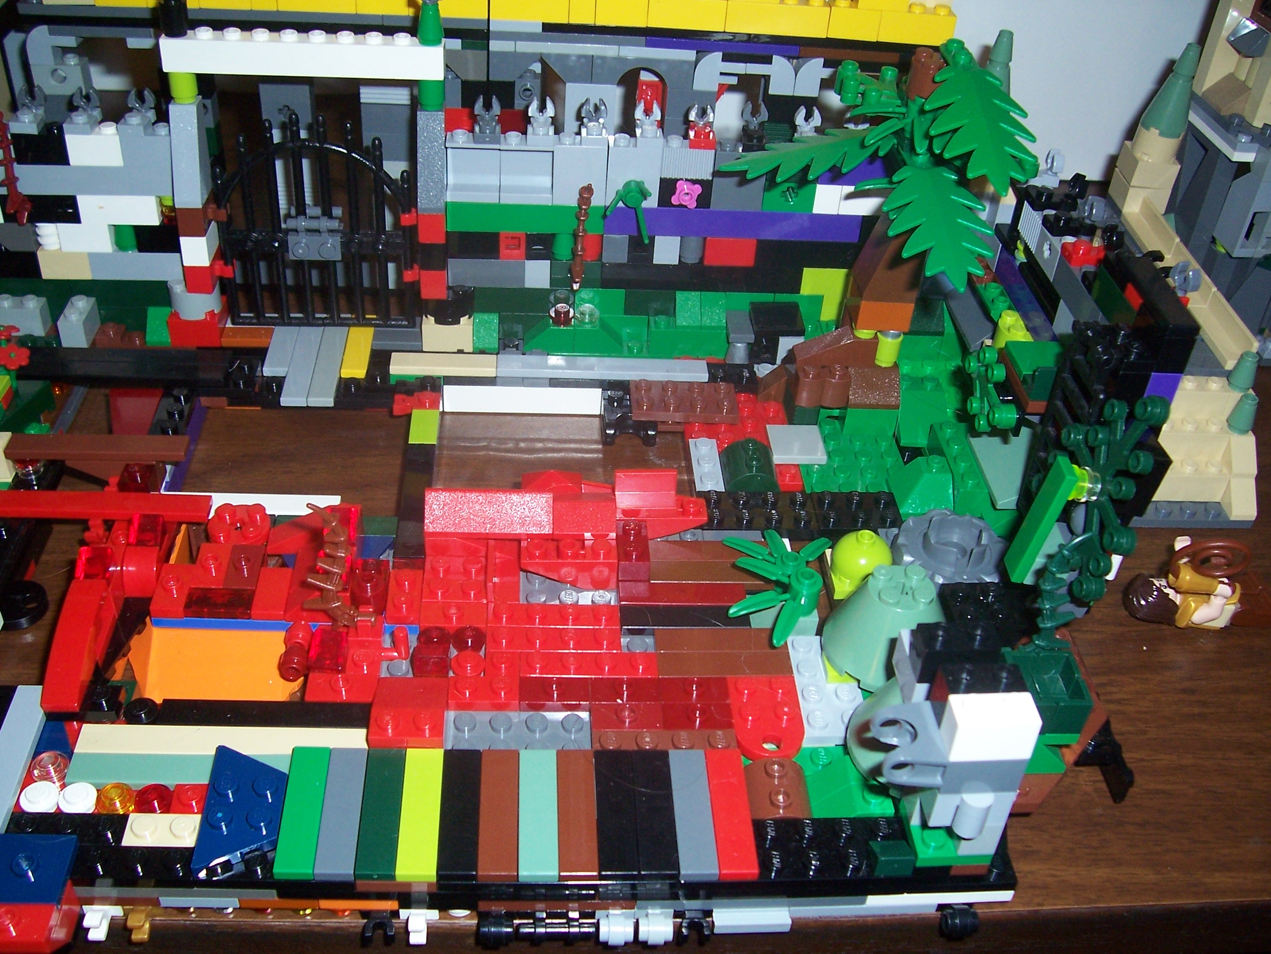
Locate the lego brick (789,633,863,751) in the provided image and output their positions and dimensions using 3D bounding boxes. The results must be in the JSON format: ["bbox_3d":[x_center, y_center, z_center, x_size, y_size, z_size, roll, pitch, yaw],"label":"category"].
[{"bbox_3d":[0.046,0.050,0.297,0.016,0.005,0.032,1,37,-5],"label":"lego brick"}]

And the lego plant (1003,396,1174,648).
[{"bbox_3d":[0.103,0.008,0.285,0.024,0.054,0.032,1,37,-5],"label":"lego plant"}]

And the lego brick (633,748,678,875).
[{"bbox_3d":[0.004,0.070,0.259,0.008,0.003,0.032,1,37,-5],"label":"lego brick"}]

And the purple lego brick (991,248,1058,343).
[{"bbox_3d":[0.118,-0.049,0.364,0.008,0.010,0.064,2,37,-4],"label":"purple lego brick"}]

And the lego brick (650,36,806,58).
[{"bbox_3d":[0.027,-0.135,0.387,0.048,0.003,0.008,1,36,-5],"label":"lego brick"}]

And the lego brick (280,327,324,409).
[{"bbox_3d":[-0.105,-0.037,0.399,0.008,0.003,0.048,1,37,-5],"label":"lego brick"}]

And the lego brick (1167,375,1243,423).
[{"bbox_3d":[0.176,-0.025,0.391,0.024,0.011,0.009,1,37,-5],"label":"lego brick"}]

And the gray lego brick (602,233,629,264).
[{"bbox_3d":[-0.006,-0.073,0.390,0.008,0.010,0.008,1,36,-5],"label":"gray lego brick"}]

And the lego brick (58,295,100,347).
[{"bbox_3d":[-0.175,-0.049,0.391,0.008,0.011,0.016,1,37,-5],"label":"lego brick"}]

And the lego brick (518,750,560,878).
[{"bbox_3d":[-0.020,0.069,0.257,0.008,0.003,0.032,1,37,-5],"label":"lego brick"}]

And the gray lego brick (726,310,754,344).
[{"bbox_3d":[0.033,-0.047,0.390,0.008,0.003,0.016,1,37,-5],"label":"gray lego brick"}]

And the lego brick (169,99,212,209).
[{"bbox_3d":[-0.129,-0.095,0.362,0.008,0.031,0.015,3,36,-7],"label":"lego brick"}]

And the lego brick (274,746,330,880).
[{"bbox_3d":[-0.066,0.067,0.251,0.008,0.003,0.032,1,37,-5],"label":"lego brick"}]

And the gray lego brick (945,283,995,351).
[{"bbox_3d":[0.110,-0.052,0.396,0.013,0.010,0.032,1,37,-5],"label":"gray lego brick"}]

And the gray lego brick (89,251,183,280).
[{"bbox_3d":[-0.162,-0.071,0.410,0.032,0.010,0.008,1,35,-5],"label":"gray lego brick"}]

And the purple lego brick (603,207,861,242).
[{"bbox_3d":[0.030,-0.080,0.389,0.080,0.010,0.008,1,37,-5],"label":"purple lego brick"}]

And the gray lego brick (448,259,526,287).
[{"bbox_3d":[-0.047,-0.066,0.393,0.024,0.010,0.008,1,37,-5],"label":"gray lego brick"}]

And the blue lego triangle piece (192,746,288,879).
[{"bbox_3d":[-0.080,0.068,0.256,0.016,0.005,0.032,1,37,-5],"label":"blue lego triangle piece"}]

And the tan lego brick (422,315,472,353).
[{"bbox_3d":[-0.059,-0.048,0.398,0.016,0.010,0.016,1,37,-5],"label":"tan lego brick"}]

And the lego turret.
[{"bbox_3d":[0.187,-0.124,0.441,0.016,0.059,0.016,4,37,-2],"label":"lego turret"}]

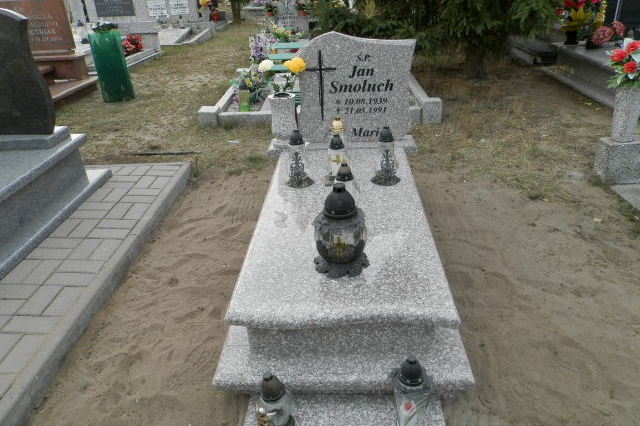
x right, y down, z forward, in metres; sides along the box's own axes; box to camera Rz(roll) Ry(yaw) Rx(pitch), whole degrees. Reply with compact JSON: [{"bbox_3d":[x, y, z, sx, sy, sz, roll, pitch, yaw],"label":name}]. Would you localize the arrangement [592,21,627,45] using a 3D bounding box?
[{"bbox_3d":[3.789,-2.343,6.050,0.370,0.280,0.300,1,28,2],"label":"arrangement"}]

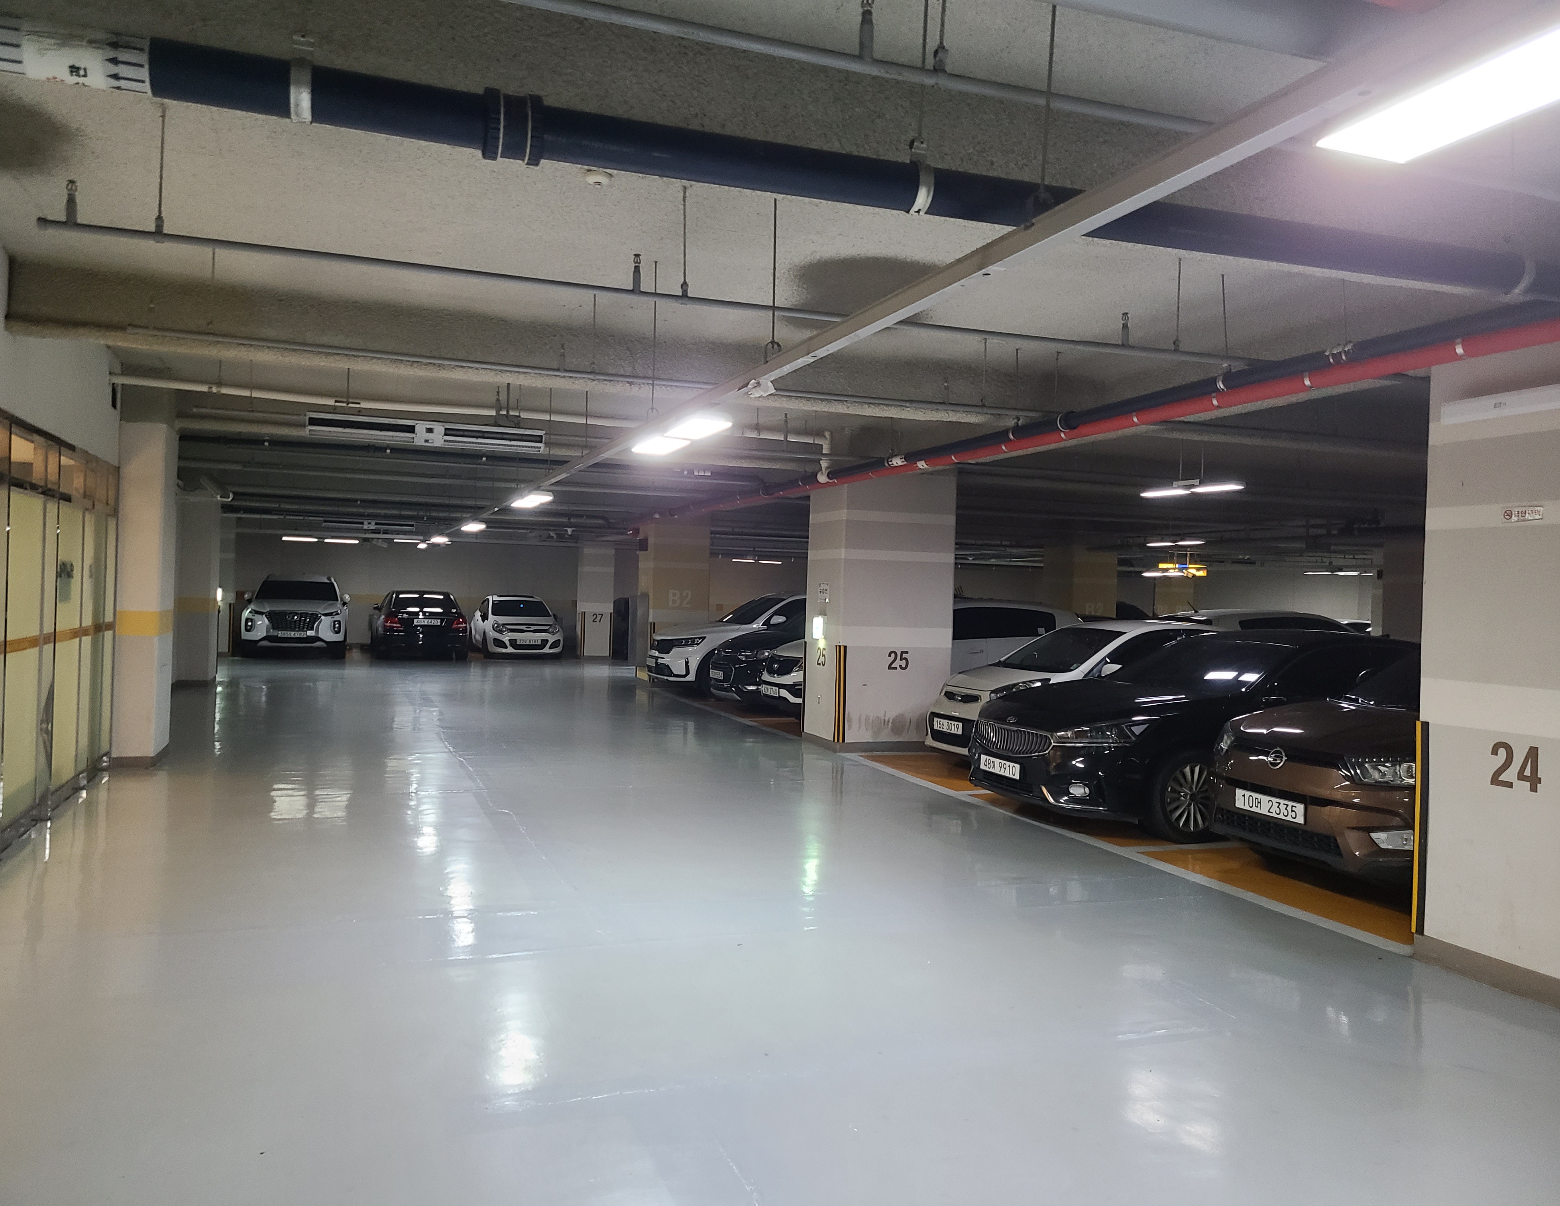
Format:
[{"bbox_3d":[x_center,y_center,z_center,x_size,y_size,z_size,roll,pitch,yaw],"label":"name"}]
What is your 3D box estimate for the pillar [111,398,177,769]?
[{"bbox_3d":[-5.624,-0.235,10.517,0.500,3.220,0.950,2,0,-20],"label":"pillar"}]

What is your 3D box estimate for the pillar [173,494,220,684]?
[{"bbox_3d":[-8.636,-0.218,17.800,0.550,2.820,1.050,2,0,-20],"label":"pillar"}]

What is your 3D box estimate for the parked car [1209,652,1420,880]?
[{"bbox_3d":[4.621,0.881,7.294,4.210,1.590,1.800,2,0,-20],"label":"parked car"}]

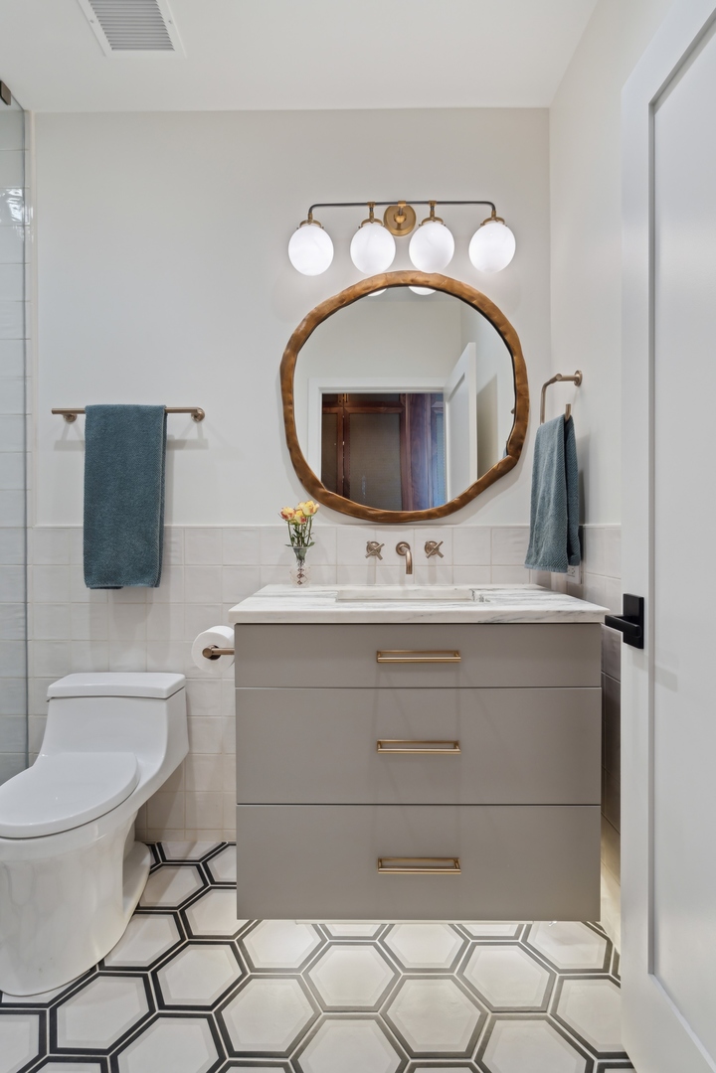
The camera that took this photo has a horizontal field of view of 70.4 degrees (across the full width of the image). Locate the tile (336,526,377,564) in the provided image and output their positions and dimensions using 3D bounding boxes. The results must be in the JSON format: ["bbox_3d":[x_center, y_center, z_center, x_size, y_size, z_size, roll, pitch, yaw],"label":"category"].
[{"bbox_3d":[-0.005,0.033,1.695,0.126,0.125,0.010,0,1,1],"label":"tile"}]

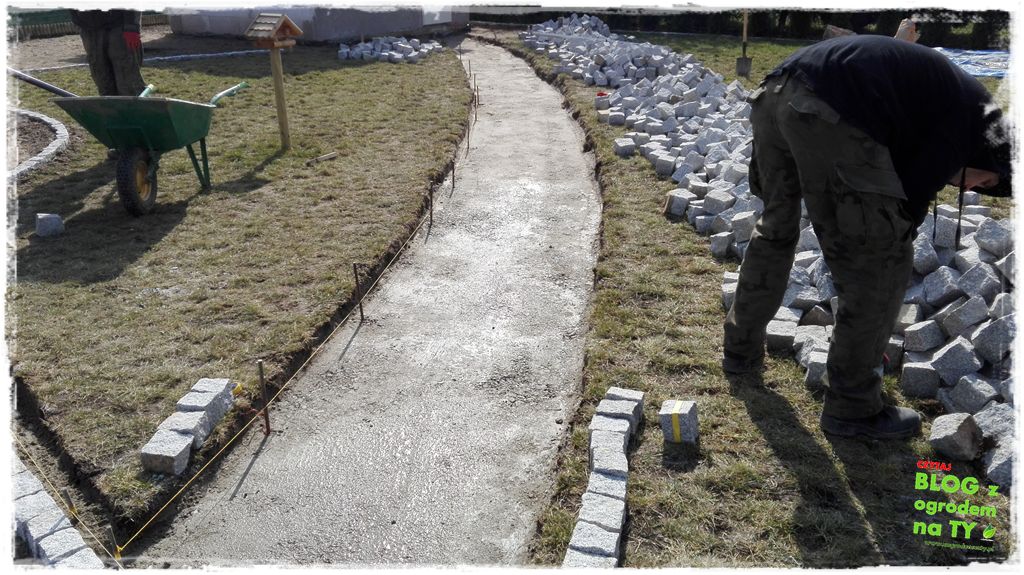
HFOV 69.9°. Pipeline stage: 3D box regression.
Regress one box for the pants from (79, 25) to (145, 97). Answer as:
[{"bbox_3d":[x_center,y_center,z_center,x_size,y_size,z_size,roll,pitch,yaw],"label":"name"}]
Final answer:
[{"bbox_3d":[-2.620,-1.366,4.908,0.420,0.970,0.300,-5,25,-10],"label":"pants"}]

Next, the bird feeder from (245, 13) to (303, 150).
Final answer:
[{"bbox_3d":[-1.640,-1.438,5.184,0.270,0.940,0.320,22,33,39],"label":"bird feeder"}]

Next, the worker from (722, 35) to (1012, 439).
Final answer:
[{"bbox_3d":[1.180,-0.206,2.316,0.950,1.100,0.580,-12,27,-23],"label":"worker"}]

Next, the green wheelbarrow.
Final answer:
[{"bbox_3d":[-2.090,-0.892,4.356,0.650,0.650,1.270,0,25,1],"label":"green wheelbarrow"}]

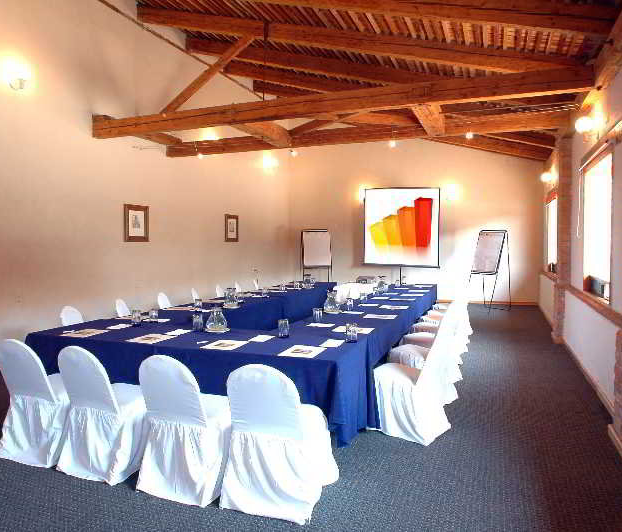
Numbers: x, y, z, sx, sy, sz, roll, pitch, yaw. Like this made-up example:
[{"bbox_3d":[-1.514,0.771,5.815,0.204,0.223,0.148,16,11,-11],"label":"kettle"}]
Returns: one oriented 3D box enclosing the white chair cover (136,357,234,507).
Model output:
[{"bbox_3d":[-0.799,1.031,3.290,0.553,0.927,0.610,1,3,21],"label":"white chair cover"}]

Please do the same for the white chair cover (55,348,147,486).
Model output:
[{"bbox_3d":[-1.506,1.019,3.567,0.569,0.927,0.610,1,3,21],"label":"white chair cover"}]

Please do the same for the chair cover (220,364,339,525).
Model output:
[{"bbox_3d":[-0.191,1.040,3.065,0.569,0.927,0.610,1,3,21],"label":"chair cover"}]

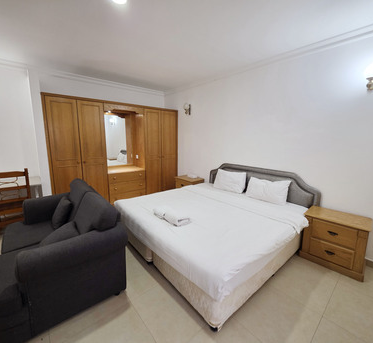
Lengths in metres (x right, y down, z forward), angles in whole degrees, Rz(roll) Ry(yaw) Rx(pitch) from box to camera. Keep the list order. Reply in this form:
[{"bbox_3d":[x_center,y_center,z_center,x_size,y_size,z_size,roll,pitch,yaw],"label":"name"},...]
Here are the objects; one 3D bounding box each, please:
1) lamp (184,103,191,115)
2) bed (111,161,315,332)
[{"bbox_3d":[0.034,-1.520,4.197,0.165,0.270,0.110,-8,14,-39],"label":"lamp"},{"bbox_3d":[0.406,0.527,2.594,2.064,1.005,2.010,-8,14,-39],"label":"bed"}]

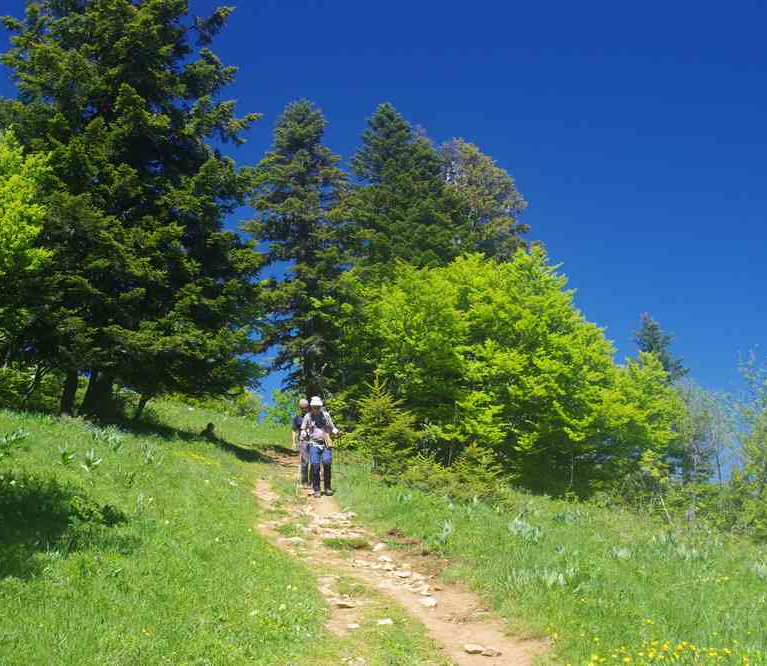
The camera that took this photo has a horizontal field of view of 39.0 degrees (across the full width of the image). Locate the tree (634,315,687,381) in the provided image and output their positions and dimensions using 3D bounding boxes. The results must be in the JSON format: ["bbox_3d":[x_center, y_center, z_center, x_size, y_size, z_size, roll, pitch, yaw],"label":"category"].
[{"bbox_3d":[16.954,4.179,66.000,5.200,10.980,5.200,0,-8,0],"label":"tree"}]

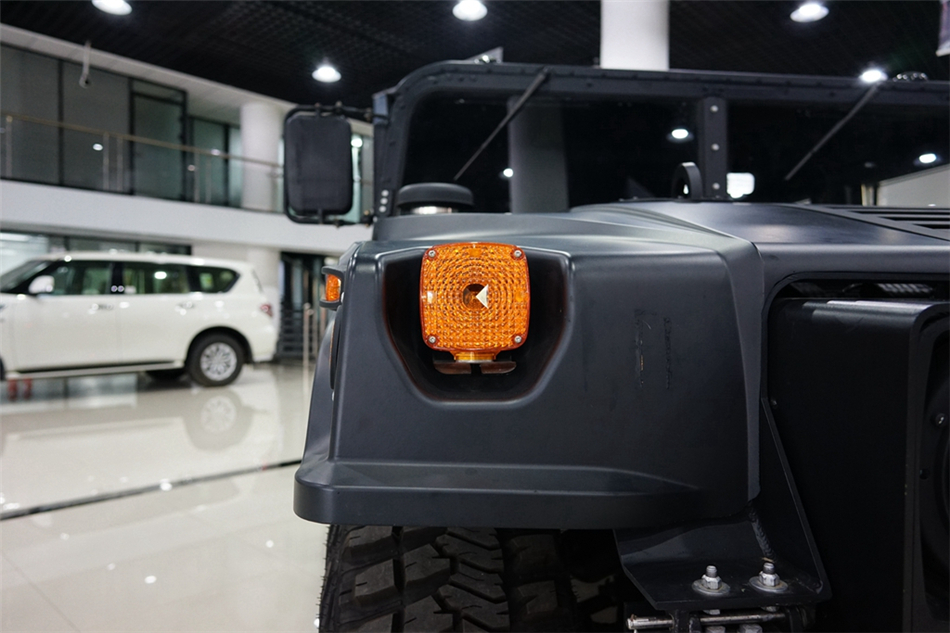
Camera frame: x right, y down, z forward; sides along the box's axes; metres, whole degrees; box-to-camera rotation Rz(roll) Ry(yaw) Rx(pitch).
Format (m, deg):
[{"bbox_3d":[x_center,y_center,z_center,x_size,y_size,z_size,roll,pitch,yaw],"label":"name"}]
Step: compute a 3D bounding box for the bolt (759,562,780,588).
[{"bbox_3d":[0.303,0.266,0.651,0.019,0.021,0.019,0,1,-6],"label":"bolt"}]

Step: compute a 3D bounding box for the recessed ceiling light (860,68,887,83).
[{"bbox_3d":[7.850,-4.760,12.500,0.410,0.100,0.410,0,1,0],"label":"recessed ceiling light"}]

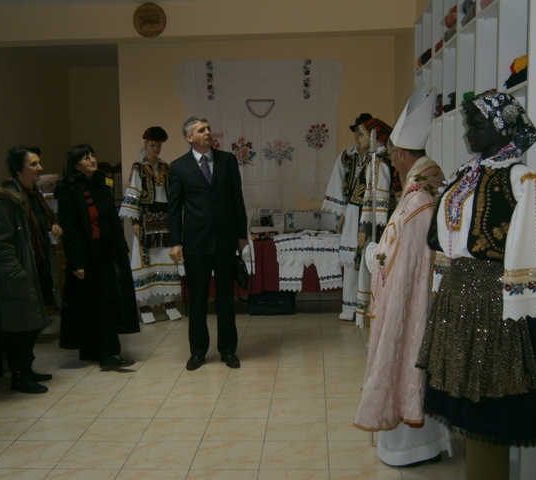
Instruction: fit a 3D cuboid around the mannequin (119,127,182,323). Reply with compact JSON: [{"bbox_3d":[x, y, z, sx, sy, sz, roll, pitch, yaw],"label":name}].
[{"bbox_3d":[-1.114,-0.155,6.480,0.680,1.870,0.420,-2,6,-14],"label":"mannequin"}]

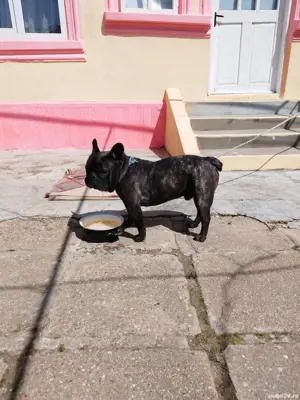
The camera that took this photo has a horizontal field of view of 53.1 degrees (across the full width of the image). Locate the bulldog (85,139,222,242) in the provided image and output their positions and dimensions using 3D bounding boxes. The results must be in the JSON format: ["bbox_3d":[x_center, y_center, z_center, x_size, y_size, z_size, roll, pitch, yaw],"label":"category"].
[{"bbox_3d":[0.015,-0.048,1.324,0.600,0.435,0.220,-1,18,0],"label":"bulldog"}]

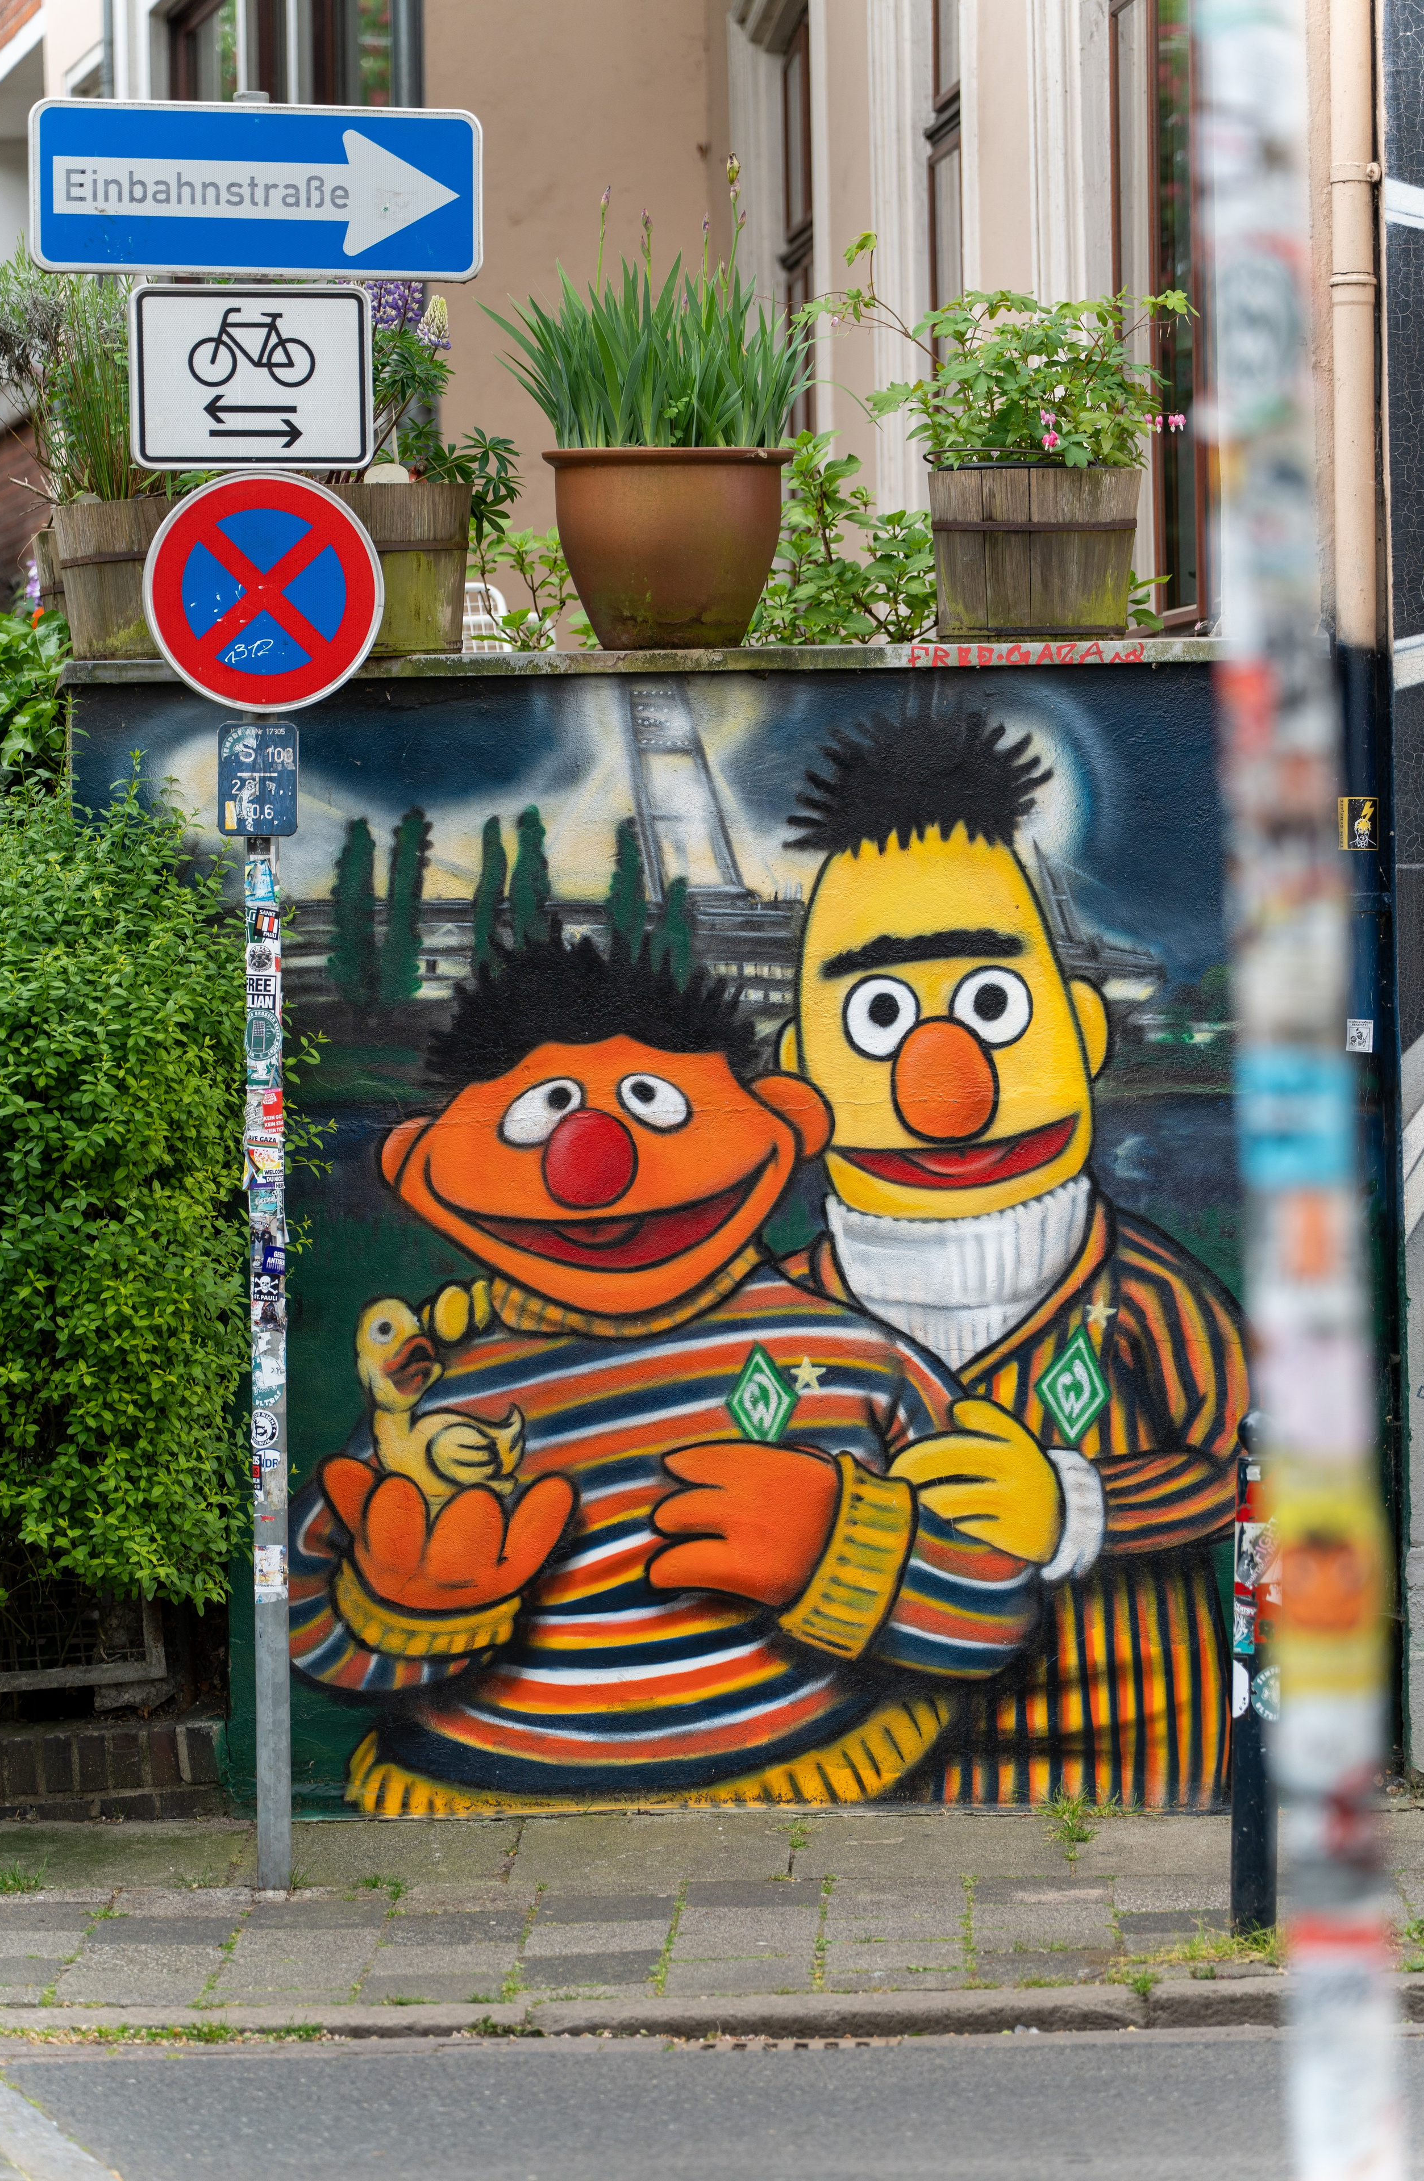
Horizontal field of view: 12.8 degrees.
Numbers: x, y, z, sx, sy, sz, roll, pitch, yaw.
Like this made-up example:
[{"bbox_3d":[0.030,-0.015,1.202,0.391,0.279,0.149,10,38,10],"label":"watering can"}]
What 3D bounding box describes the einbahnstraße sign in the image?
[{"bbox_3d":[-0.796,-1.570,11.100,0.795,0.303,0.030,0,2,-5],"label":"einbahnstraße sign"}]

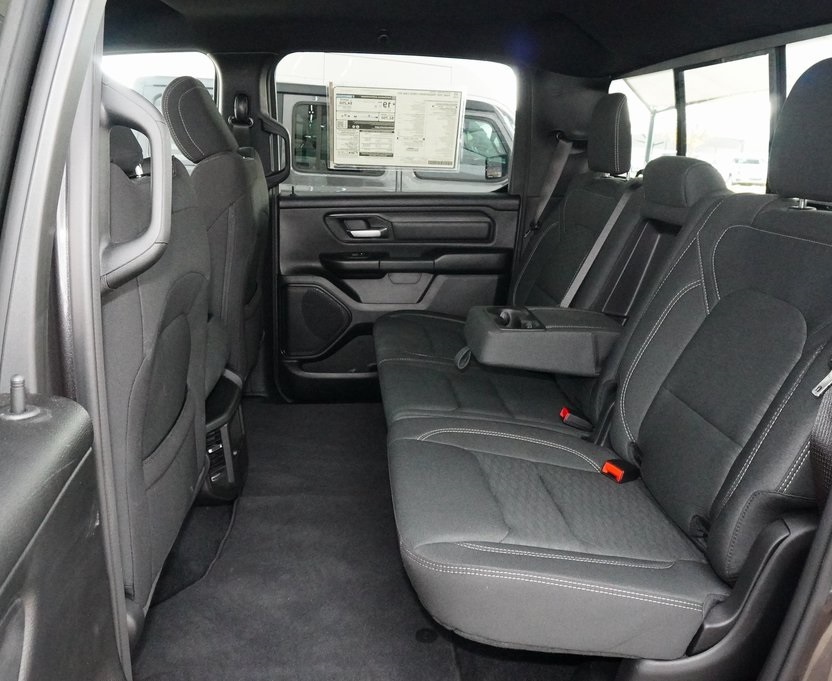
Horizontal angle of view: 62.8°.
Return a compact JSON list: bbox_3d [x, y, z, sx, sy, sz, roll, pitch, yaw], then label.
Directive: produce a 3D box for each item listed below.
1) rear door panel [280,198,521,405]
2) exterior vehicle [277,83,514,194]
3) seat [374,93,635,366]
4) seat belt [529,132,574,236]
[{"bbox_3d":[-0.051,-0.150,2.449,0.820,0.730,0.130,-1,16,-4],"label":"rear door panel"},{"bbox_3d":[-0.231,-1.377,6.473,4.740,1.880,1.850,-2,16,-7],"label":"exterior vehicle"},{"bbox_3d":[0.258,-0.280,1.951,0.750,0.810,0.540,-1,16,-4],"label":"seat"},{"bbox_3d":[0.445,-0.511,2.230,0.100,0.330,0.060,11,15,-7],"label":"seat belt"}]

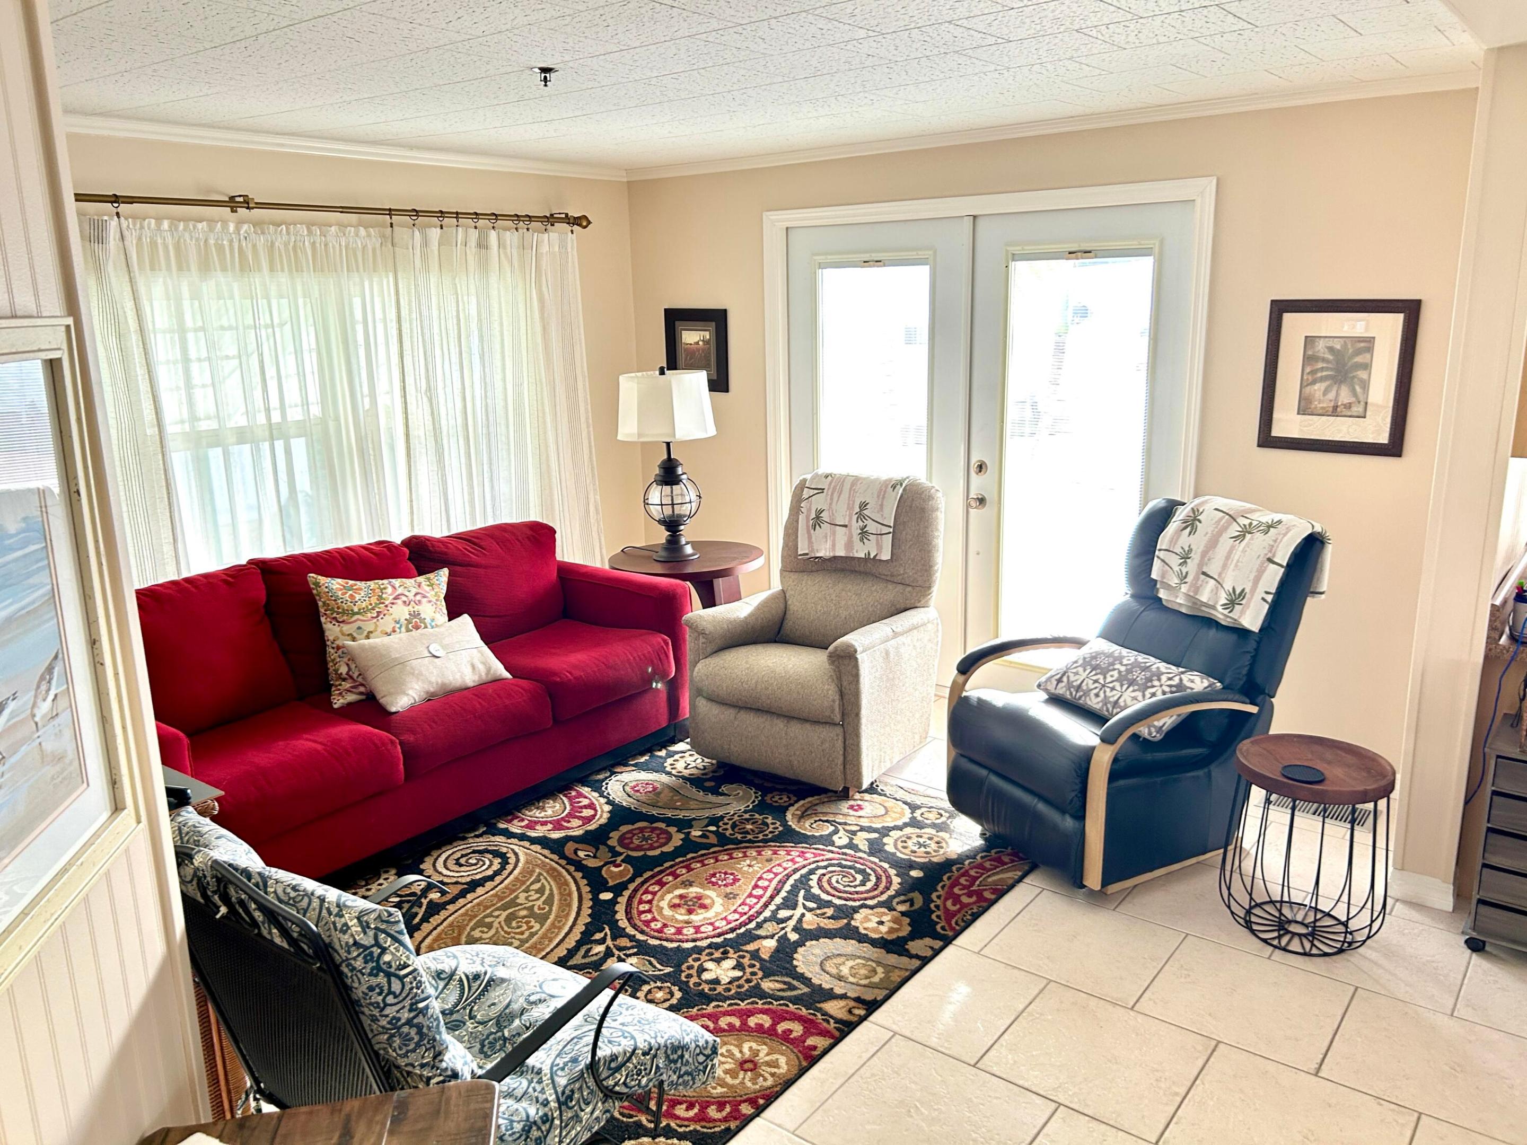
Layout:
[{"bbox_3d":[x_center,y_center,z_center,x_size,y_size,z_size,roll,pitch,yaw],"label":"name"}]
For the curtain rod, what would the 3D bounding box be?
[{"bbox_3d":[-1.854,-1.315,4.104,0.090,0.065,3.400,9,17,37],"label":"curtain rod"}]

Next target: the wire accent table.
[{"bbox_3d":[1.530,0.771,3.232,0.440,0.510,0.440,9,17,37],"label":"wire accent table"}]

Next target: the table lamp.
[{"bbox_3d":[-0.421,-0.507,5.289,0.450,0.870,0.450,9,17,37],"label":"table lamp"}]

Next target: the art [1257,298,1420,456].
[{"bbox_3d":[1.967,-0.671,3.942,0.465,0.515,0.025,9,17,37],"label":"art"}]

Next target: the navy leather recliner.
[{"bbox_3d":[1.278,0.340,3.908,1.060,1.040,0.790,-8,15,-27],"label":"navy leather recliner"}]

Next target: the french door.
[{"bbox_3d":[0.861,-0.463,4.913,1.820,2.040,0.060,9,17,37],"label":"french door"}]

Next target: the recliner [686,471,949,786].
[{"bbox_3d":[0.239,0.192,4.554,0.780,1.070,0.870,9,17,37],"label":"recliner"}]

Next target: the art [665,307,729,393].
[{"bbox_3d":[-0.331,-1.098,5.660,0.390,0.400,0.025,9,17,37],"label":"art"}]

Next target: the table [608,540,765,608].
[{"bbox_3d":[-0.355,0.222,5.439,0.730,0.620,0.730,-1,14,0],"label":"table"}]

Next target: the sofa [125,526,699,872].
[{"bbox_3d":[-1.346,0.411,4.138,0.950,0.910,2.180,10,18,39],"label":"sofa"}]

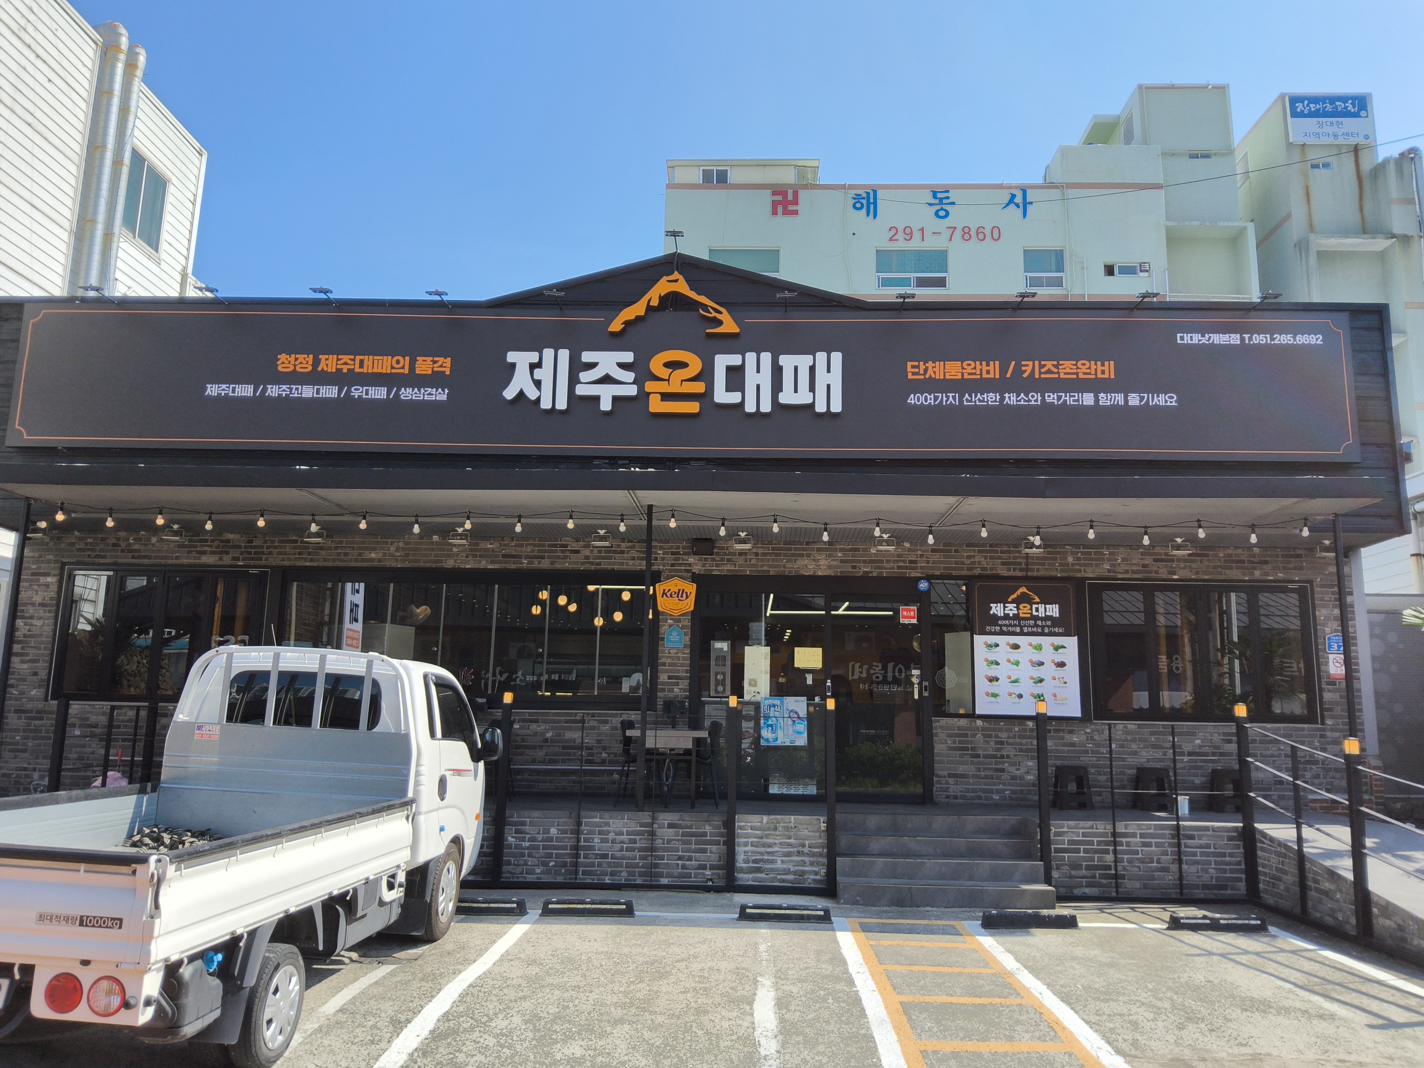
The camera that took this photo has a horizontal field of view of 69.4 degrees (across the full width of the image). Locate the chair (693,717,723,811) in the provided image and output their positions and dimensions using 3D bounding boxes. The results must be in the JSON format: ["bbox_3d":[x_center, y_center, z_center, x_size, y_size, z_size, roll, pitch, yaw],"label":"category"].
[{"bbox_3d":[-0.161,2.253,10.079,0.515,0.808,0.485,1,-10,1],"label":"chair"}]

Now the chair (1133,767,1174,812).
[{"bbox_3d":[4.529,2.620,10.602,0.343,0.439,0.303,1,-10,1],"label":"chair"}]

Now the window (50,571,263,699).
[{"bbox_3d":[-6.000,1.103,11.248,2.335,1.462,0.120,1,-9,1],"label":"window"}]

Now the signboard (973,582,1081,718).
[{"bbox_3d":[3.345,1.217,10.942,1.091,1.415,0.051,1,-10,1],"label":"signboard"}]

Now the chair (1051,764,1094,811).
[{"bbox_3d":[3.629,2.563,10.412,0.350,0.415,0.330,1,-9,1],"label":"chair"}]

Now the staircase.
[{"bbox_3d":[2.011,2.900,9.159,1.828,0.707,0.808,1,-10,1],"label":"staircase"}]

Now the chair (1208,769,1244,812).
[{"bbox_3d":[5.189,2.584,10.372,0.350,0.415,0.330,1,-9,1],"label":"chair"}]

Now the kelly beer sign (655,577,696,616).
[{"bbox_3d":[-0.397,0.679,11.123,0.444,0.435,0.061,1,-10,1],"label":"kelly beer sign"}]

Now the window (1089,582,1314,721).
[{"bbox_3d":[5.227,1.263,10.957,2.365,1.469,0.120,1,-9,1],"label":"window"}]

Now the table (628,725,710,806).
[{"bbox_3d":[-0.410,2.303,10.190,0.774,0.716,1.150,1,-9,1],"label":"table"}]

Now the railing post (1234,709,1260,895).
[{"bbox_3d":[4.738,2.354,9.100,0.085,1.694,0.085,1,-9,1],"label":"railing post"}]

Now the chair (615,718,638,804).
[{"bbox_3d":[-0.671,2.246,10.091,0.505,0.808,0.485,1,-10,1],"label":"chair"}]

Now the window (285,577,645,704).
[{"bbox_3d":[-2.683,1.134,11.165,4.104,1.420,0.120,1,-9,1],"label":"window"}]

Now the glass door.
[{"bbox_3d":[1.751,1.750,10.948,1.030,2.151,0.061,1,-10,1],"label":"glass door"}]

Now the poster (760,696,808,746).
[{"bbox_3d":[0.766,1.986,10.894,0.486,0.502,0.015,1,-10,1],"label":"poster"}]

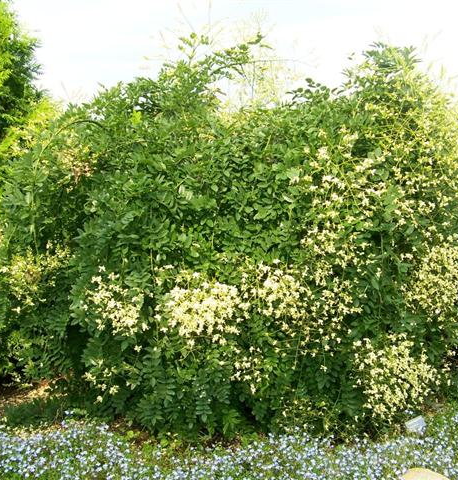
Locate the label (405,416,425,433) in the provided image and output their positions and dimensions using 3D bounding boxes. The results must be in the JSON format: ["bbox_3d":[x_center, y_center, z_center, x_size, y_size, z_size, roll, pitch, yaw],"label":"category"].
[{"bbox_3d":[0.910,0.899,3.150,0.090,0.056,0.010,-23,-29,-5],"label":"label"}]

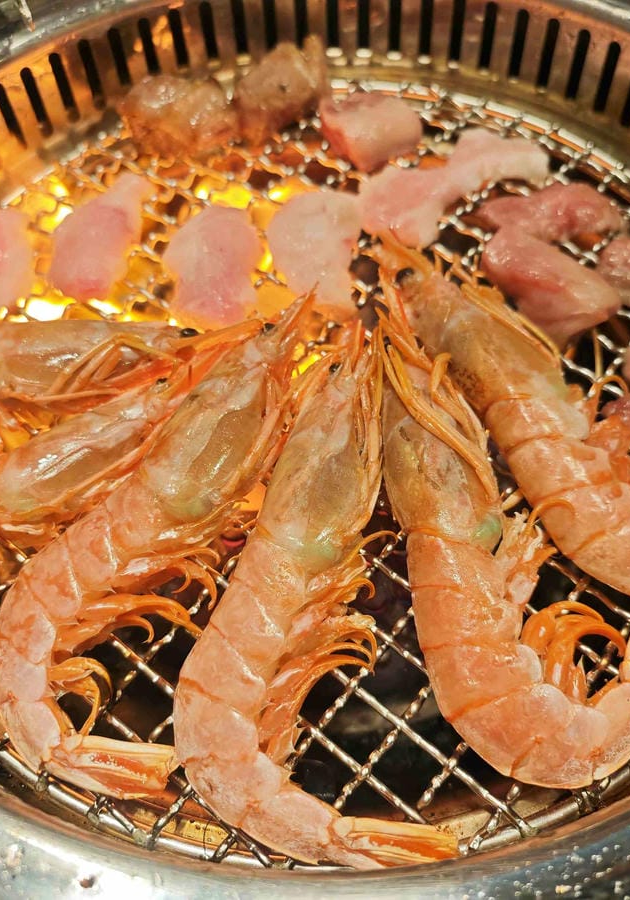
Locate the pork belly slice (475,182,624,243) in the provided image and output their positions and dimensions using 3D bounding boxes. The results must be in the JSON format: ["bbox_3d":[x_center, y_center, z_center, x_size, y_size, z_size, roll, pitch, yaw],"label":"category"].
[{"bbox_3d":[0.079,-0.079,0.267,0.049,0.012,0.025,-8,60,-2],"label":"pork belly slice"}]

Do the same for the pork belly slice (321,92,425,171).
[{"bbox_3d":[0.023,-0.116,0.288,0.035,0.017,0.031,-13,60,-5],"label":"pork belly slice"}]

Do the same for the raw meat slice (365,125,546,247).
[{"bbox_3d":[0.048,-0.094,0.280,0.074,0.008,0.035,-30,63,-14],"label":"raw meat slice"}]

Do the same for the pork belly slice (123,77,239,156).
[{"bbox_3d":[-0.050,-0.122,0.292,0.041,0.020,0.032,-4,60,0],"label":"pork belly slice"}]

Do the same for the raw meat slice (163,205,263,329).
[{"bbox_3d":[-0.036,-0.062,0.272,0.032,0.008,0.055,0,60,3],"label":"raw meat slice"}]

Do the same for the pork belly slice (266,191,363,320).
[{"bbox_3d":[-0.001,-0.067,0.274,0.031,0.008,0.055,2,60,4],"label":"pork belly slice"}]

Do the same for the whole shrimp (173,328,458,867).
[{"bbox_3d":[-0.001,0.026,0.202,0.059,0.027,0.139,-1,60,1],"label":"whole shrimp"}]

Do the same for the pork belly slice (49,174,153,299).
[{"bbox_3d":[-0.076,-0.077,0.283,0.030,0.008,0.057,8,61,7],"label":"pork belly slice"}]

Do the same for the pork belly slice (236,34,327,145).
[{"bbox_3d":[-0.014,-0.141,0.308,0.028,0.024,0.024,-32,63,-15],"label":"pork belly slice"}]

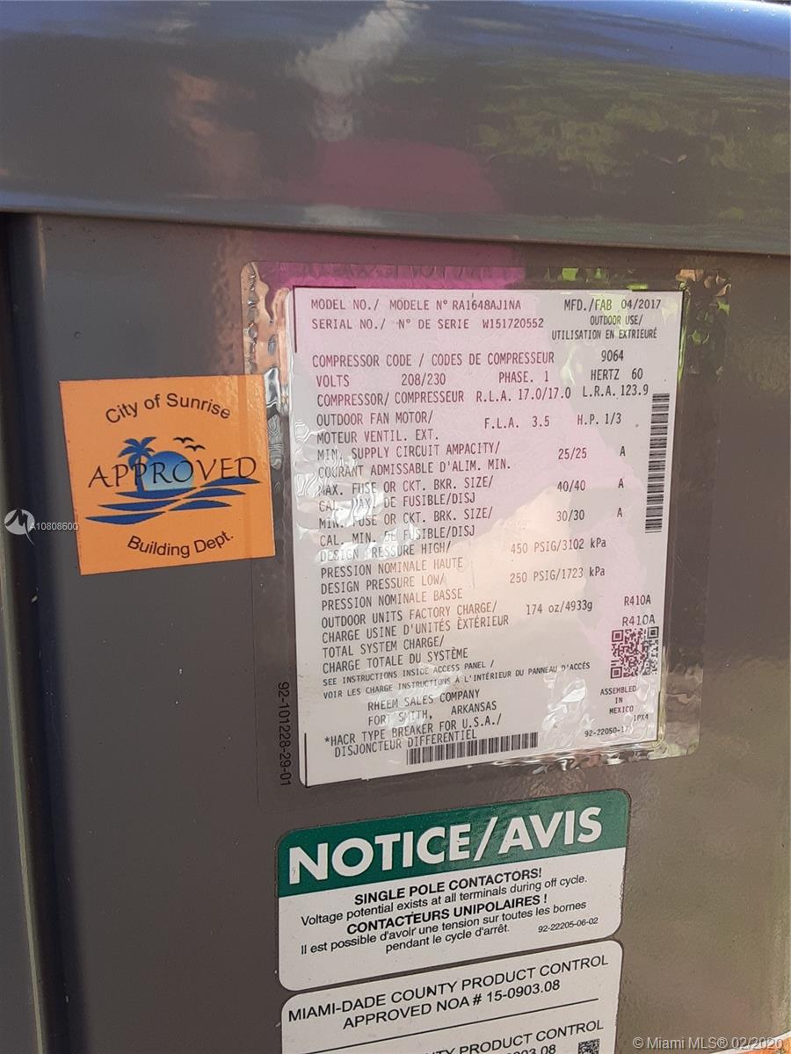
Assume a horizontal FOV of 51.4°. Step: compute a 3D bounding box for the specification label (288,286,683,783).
[{"bbox_3d":[0.025,0.003,0.210,0.101,0.124,0.001,-3,11,-13],"label":"specification label"}]

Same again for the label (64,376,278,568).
[{"bbox_3d":[-0.051,-0.012,0.188,0.044,0.044,0.001,-5,11,-13],"label":"label"}]

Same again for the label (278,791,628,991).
[{"bbox_3d":[0.018,0.100,0.226,0.100,0.048,0.001,-3,11,-13],"label":"label"}]

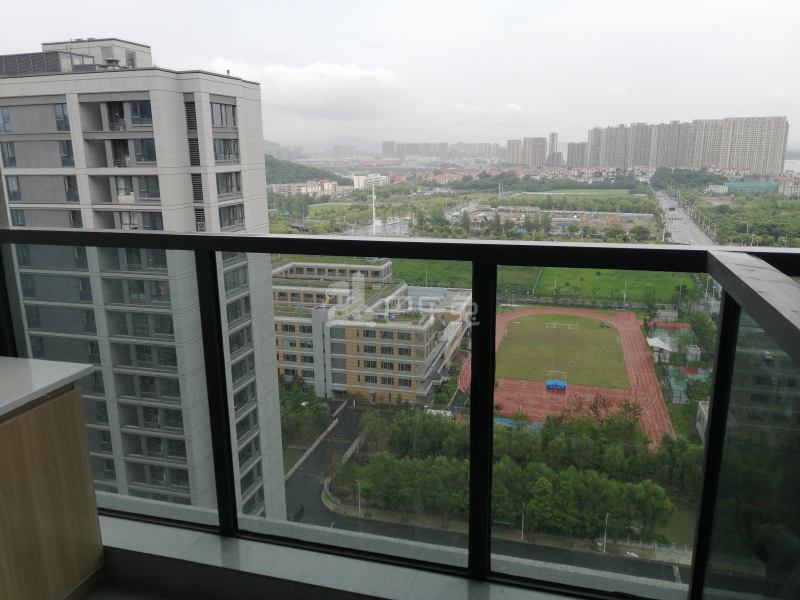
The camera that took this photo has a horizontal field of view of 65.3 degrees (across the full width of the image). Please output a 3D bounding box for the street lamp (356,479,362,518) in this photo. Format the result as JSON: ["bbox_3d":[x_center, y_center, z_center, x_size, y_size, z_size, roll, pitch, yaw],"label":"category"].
[{"bbox_3d":[-7.271,34.534,107.784,0.300,7.100,1.200,7,15,32],"label":"street lamp"}]

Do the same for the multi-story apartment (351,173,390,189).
[{"bbox_3d":[-40.890,-170.802,915.114,15.500,23.000,78.000,5,14,24],"label":"multi-story apartment"}]

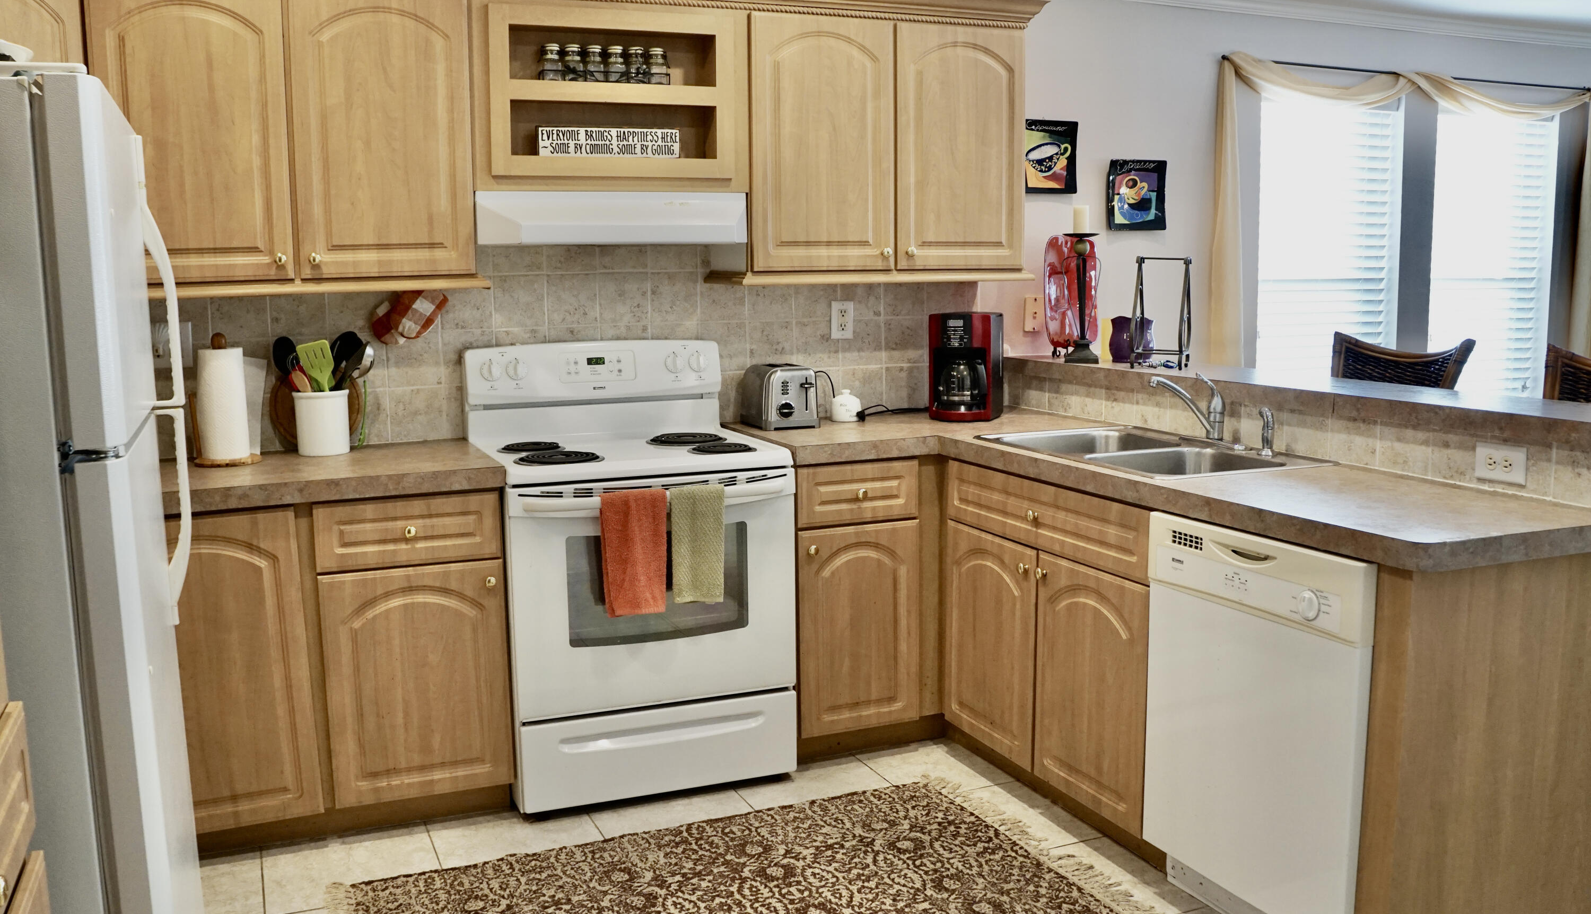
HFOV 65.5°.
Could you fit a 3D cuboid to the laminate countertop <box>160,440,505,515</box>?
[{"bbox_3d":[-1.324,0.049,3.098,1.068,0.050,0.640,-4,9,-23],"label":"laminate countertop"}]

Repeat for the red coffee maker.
[{"bbox_3d":[0.555,-0.299,3.976,0.201,0.336,0.236,2,9,18],"label":"red coffee maker"}]

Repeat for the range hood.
[{"bbox_3d":[-0.518,-0.654,3.435,0.757,0.145,0.475,-4,8,-23],"label":"range hood"}]

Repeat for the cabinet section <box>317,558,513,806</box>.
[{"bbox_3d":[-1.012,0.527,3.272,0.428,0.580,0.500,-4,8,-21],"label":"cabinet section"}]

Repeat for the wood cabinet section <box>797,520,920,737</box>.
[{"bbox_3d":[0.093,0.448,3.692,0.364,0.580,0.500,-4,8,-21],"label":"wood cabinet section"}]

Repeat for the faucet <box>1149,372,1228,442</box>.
[{"bbox_3d":[1.016,-0.132,3.226,0.226,0.185,0.052,-4,9,-23],"label":"faucet"}]

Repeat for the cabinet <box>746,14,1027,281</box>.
[{"bbox_3d":[0.221,-0.924,3.798,0.934,0.758,0.337,-4,9,-23],"label":"cabinet"}]

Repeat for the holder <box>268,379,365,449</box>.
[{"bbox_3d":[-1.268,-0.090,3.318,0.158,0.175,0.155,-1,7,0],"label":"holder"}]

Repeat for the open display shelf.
[{"bbox_3d":[-0.532,-0.982,3.452,0.680,0.445,0.340,-4,8,-23],"label":"open display shelf"}]

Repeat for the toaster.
[{"bbox_3d":[-0.045,-0.193,3.821,0.173,0.186,0.261,-3,8,-14],"label":"toaster"}]

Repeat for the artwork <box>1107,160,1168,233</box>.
[{"bbox_3d":[1.213,-0.929,4.394,0.246,0.251,0.030,-4,9,-23],"label":"artwork"}]

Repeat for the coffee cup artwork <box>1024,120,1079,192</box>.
[{"bbox_3d":[0.863,-1.021,4.219,0.240,0.245,0.035,-4,8,-23],"label":"coffee cup artwork"}]

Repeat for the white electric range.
[{"bbox_3d":[-0.465,0.283,3.460,0.760,1.190,0.680,-4,8,-23],"label":"white electric range"}]

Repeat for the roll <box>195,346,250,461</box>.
[{"bbox_3d":[-1.453,-0.136,3.140,0.120,0.280,0.120,-4,8,-23],"label":"roll"}]

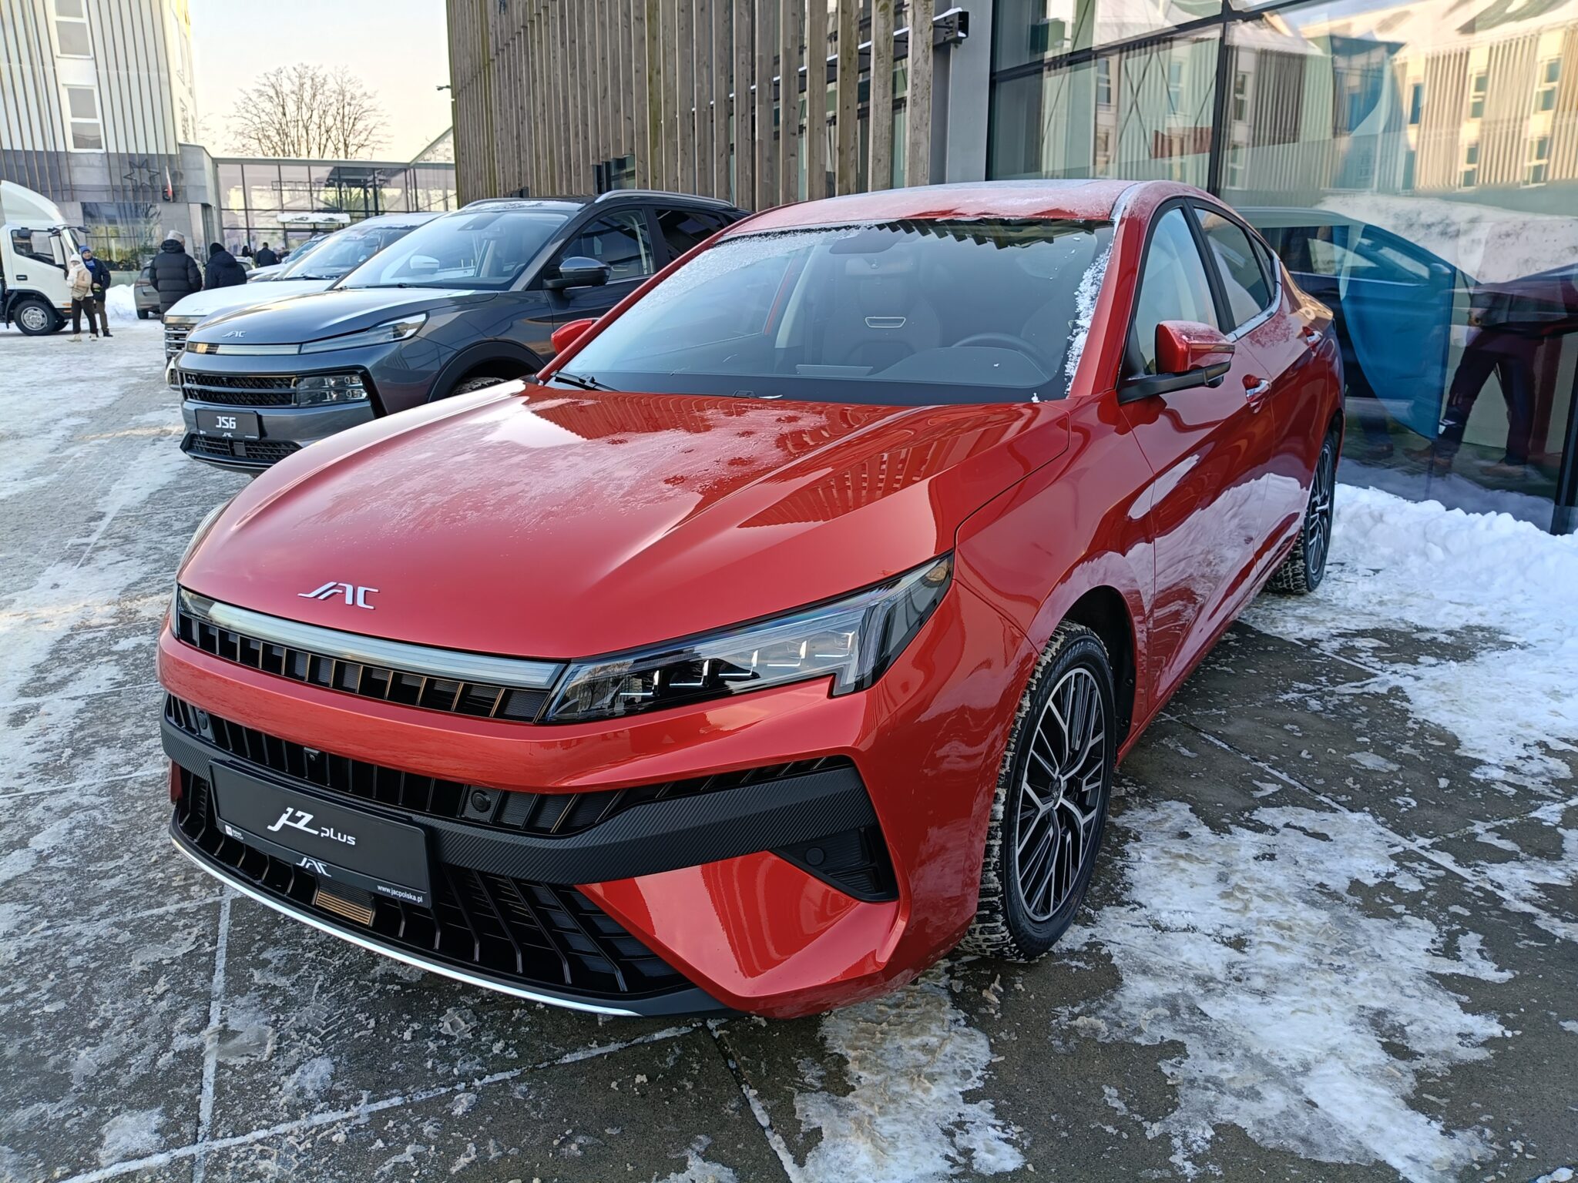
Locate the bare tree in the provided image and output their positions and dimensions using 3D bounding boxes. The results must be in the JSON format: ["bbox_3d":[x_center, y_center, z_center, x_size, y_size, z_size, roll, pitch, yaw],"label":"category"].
[{"bbox_3d":[-24.433,-20.564,60.000,7.800,12.300,7.800,0,15,0],"label":"bare tree"}]

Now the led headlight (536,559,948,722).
[{"bbox_3d":[-0.053,0.069,1.702,0.430,0.190,0.450,8,18,32],"label":"led headlight"}]

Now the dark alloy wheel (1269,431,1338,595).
[{"bbox_3d":[1.898,-0.320,4.500,0.225,0.650,0.650,8,18,32],"label":"dark alloy wheel"}]

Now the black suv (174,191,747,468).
[{"bbox_3d":[-1.583,-1.723,7.768,1.880,1.700,4.605,8,17,32],"label":"black suv"}]

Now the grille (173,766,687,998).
[{"bbox_3d":[-0.715,0.435,1.956,1.240,0.200,0.200,8,18,32],"label":"grille"}]

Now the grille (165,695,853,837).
[{"bbox_3d":[-0.679,0.232,1.969,1.600,0.150,0.270,8,18,32],"label":"grille"}]

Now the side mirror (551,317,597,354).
[{"bbox_3d":[-0.663,-0.719,3.524,0.220,0.170,0.180,8,18,32],"label":"side mirror"}]

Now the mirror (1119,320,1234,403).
[{"bbox_3d":[0.858,-0.503,2.558,0.220,0.175,0.180,8,18,32],"label":"mirror"}]

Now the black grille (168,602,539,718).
[{"bbox_3d":[-0.717,0.110,1.882,0.900,0.085,0.090,8,18,32],"label":"black grille"}]

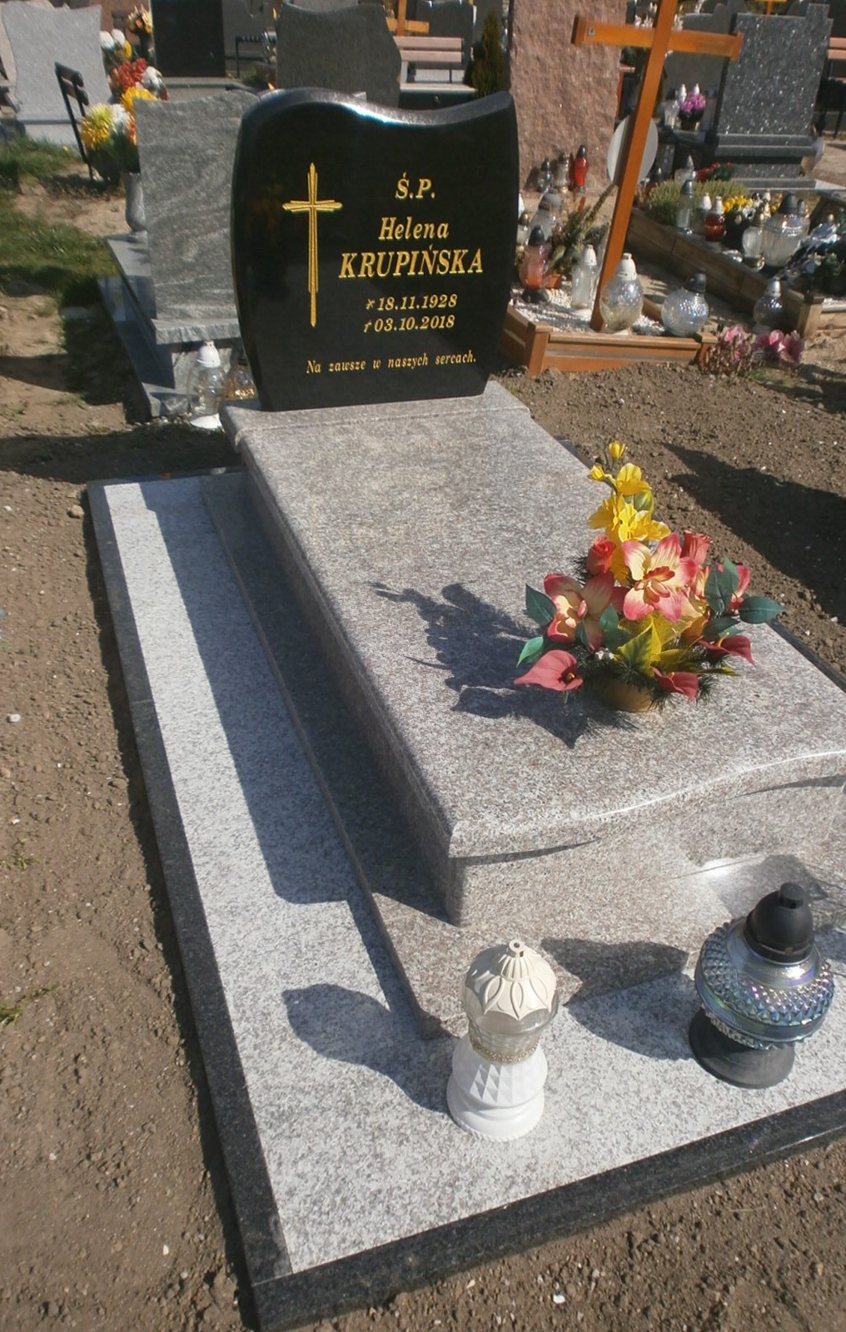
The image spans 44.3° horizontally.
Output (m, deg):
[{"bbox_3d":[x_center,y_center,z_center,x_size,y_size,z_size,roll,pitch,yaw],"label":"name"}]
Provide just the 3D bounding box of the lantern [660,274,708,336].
[{"bbox_3d":[1.083,-1.511,4.284,0.200,0.235,0.200,-9,36,-17],"label":"lantern"}]

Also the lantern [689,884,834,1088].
[{"bbox_3d":[0.465,0.414,1.388,0.178,0.335,0.178,-9,36,-17],"label":"lantern"}]

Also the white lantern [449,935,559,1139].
[{"bbox_3d":[0.105,0.458,1.306,0.130,0.325,0.130,2,34,-1],"label":"white lantern"}]

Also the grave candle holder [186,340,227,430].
[{"bbox_3d":[-0.745,-0.973,3.536,0.140,0.275,0.140,-9,36,-17],"label":"grave candle holder"}]

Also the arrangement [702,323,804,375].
[{"bbox_3d":[1.384,-1.349,4.331,0.420,0.180,0.250,12,35,14],"label":"arrangement"}]

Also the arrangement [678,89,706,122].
[{"bbox_3d":[2.102,-4.326,8.060,0.220,0.250,0.220,9,35,10],"label":"arrangement"}]

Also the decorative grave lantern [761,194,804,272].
[{"bbox_3d":[1.821,-2.203,5.245,0.220,0.320,0.220,-9,36,-17],"label":"decorative grave lantern"}]

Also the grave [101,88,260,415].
[{"bbox_3d":[-0.817,-1.729,4.025,0.800,0.970,1.510,-9,36,-17],"label":"grave"}]

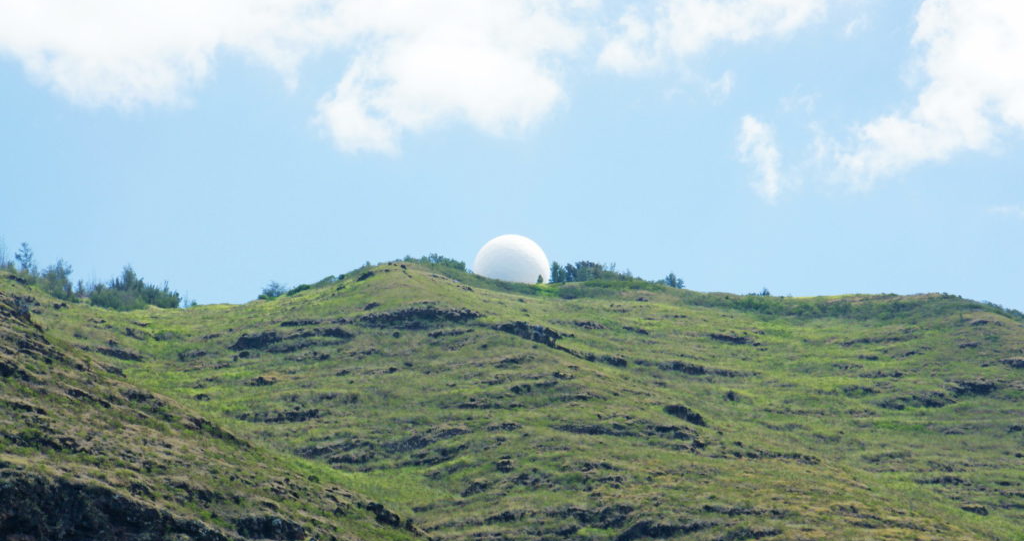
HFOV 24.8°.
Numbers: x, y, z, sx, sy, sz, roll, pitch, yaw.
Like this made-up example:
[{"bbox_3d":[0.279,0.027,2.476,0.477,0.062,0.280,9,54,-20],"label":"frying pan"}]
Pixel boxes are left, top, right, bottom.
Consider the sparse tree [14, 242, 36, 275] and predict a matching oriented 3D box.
[{"bbox_3d":[-122.010,-2.880,585.000,5.520,8.970,5.520,0,-12,0],"label":"sparse tree"}]

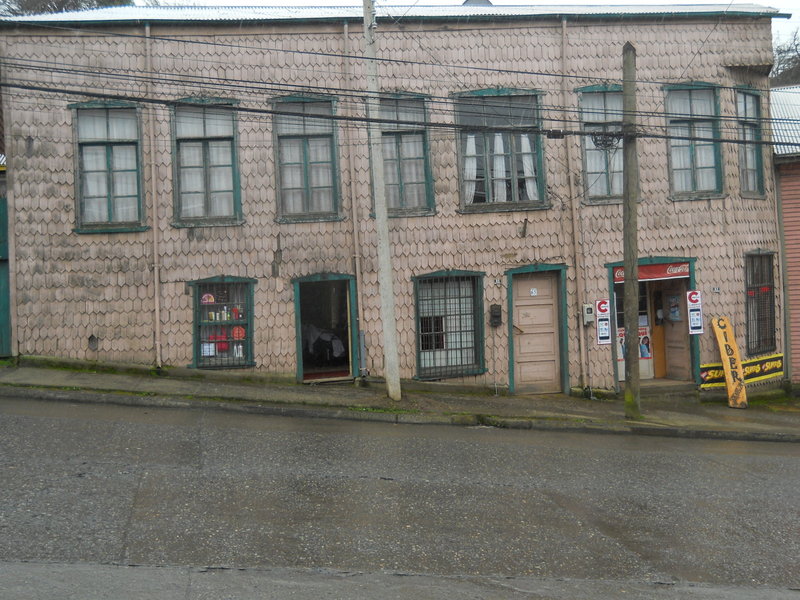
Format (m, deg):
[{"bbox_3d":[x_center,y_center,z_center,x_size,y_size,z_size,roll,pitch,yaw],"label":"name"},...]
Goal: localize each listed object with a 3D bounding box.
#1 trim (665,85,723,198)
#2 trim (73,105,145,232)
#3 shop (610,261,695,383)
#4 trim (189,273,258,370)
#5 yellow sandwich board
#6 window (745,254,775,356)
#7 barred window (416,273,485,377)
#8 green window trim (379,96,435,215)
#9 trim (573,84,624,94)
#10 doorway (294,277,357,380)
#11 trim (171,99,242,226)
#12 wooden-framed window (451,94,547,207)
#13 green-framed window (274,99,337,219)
[{"bbox_3d":[5.826,-3.172,16.967,1.014,2.140,0.170,-3,-1,-10],"label":"trim"},{"bbox_3d":[-5.096,-2.310,14.958,1.105,2.226,0.170,-3,-1,-10],"label":"trim"},{"bbox_3d":[5.012,0.442,17.269,1.734,2.492,0.500,-3,-1,-10],"label":"shop"},{"bbox_3d":[-3.231,0.395,15.605,1.187,1.704,0.120,-3,-1,-10],"label":"trim"},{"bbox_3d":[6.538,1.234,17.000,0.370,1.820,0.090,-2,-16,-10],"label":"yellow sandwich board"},{"bbox_3d":[7.620,0.051,18.047,1.238,2.200,0.120,-2,-2,-38],"label":"window"},{"bbox_3d":[0.908,0.467,15.948,1.192,1.912,0.170,-3,-1,-10],"label":"barred window"},{"bbox_3d":[0.033,-2.766,16.293,1.279,2.316,0.140,-3,-1,-10],"label":"green window trim"},{"bbox_3d":[3.986,-4.103,16.667,1.149,0.170,0.130,-3,-1,-10],"label":"trim"},{"bbox_3d":[-1.393,0.544,15.981,1.135,1.999,0.220,-3,-1,-10],"label":"doorway"},{"bbox_3d":[-3.451,-2.462,15.262,1.012,2.132,0.170,-3,-1,-10],"label":"trim"},{"bbox_3d":[1.897,-2.833,16.243,1.721,2.222,0.170,-3,-1,-10],"label":"wooden-framed window"},{"bbox_3d":[-1.701,-2.588,15.583,1.117,2.250,0.170,-3,-1,-10],"label":"green-framed window"}]

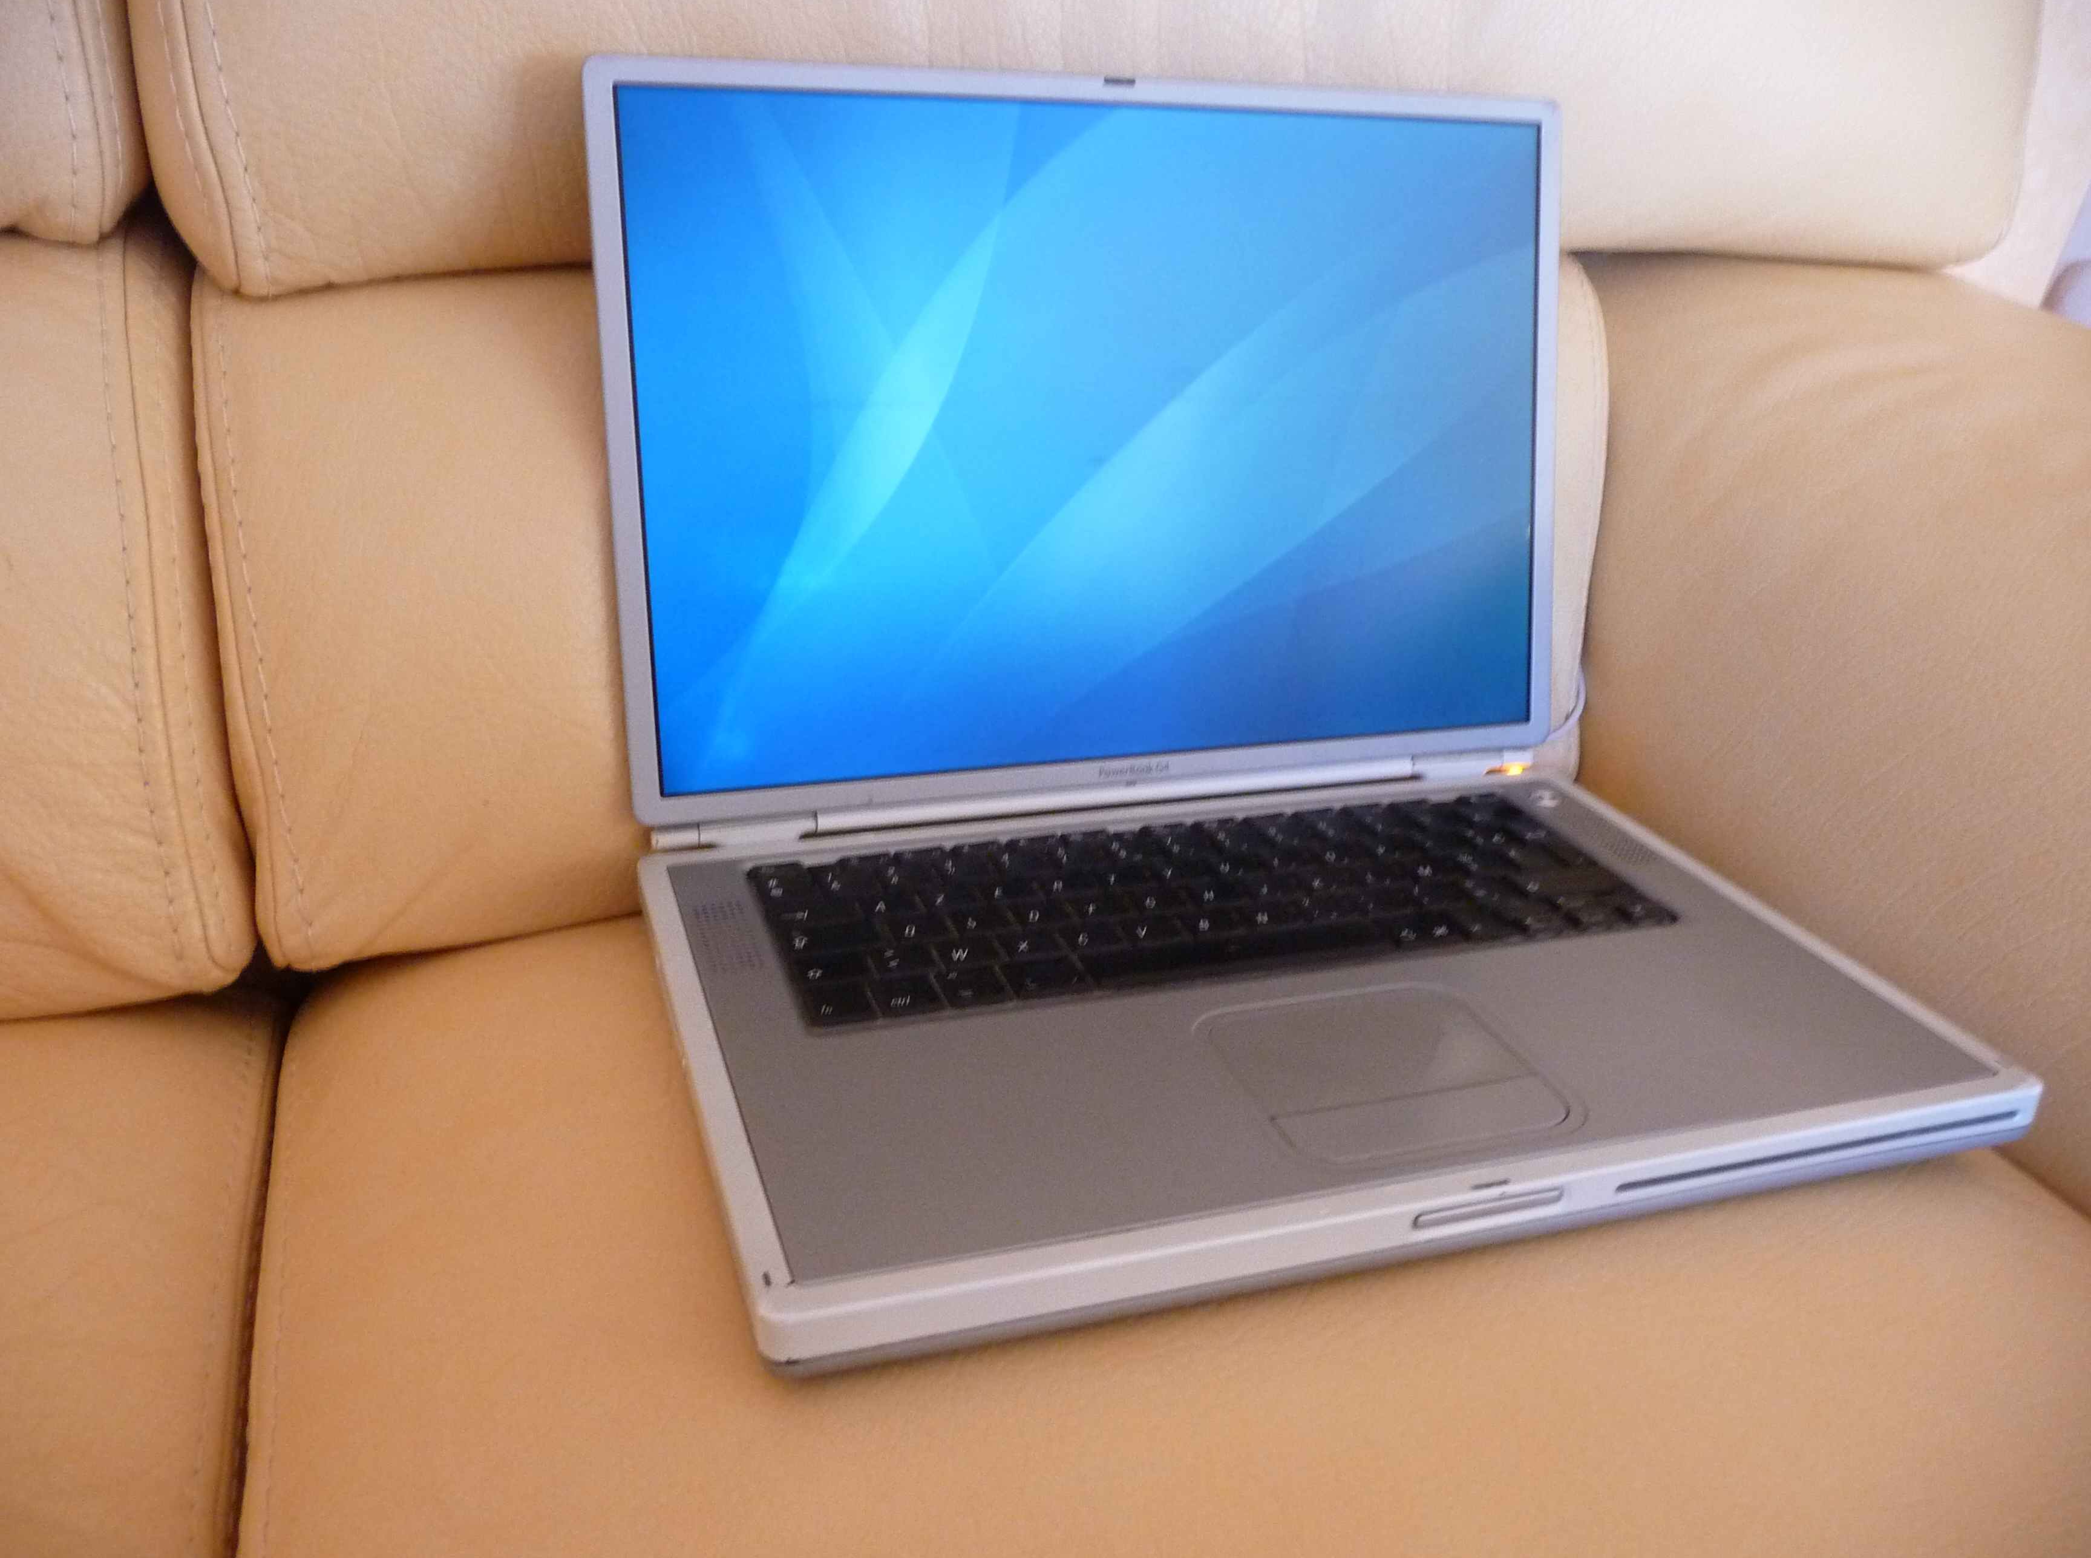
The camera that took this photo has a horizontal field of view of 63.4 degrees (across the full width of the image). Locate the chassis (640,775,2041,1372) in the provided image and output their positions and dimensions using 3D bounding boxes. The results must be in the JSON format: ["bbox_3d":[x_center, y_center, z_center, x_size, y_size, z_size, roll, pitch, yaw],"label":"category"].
[{"bbox_3d":[0.066,0.060,0.499,0.341,0.018,0.233,-5,24,-18],"label":"chassis"}]

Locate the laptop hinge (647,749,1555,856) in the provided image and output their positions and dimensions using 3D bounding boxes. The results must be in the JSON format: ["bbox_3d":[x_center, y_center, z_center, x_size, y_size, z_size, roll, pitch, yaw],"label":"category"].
[{"bbox_3d":[0.029,0.005,0.591,0.327,0.010,0.010,-5,24,-18],"label":"laptop hinge"}]

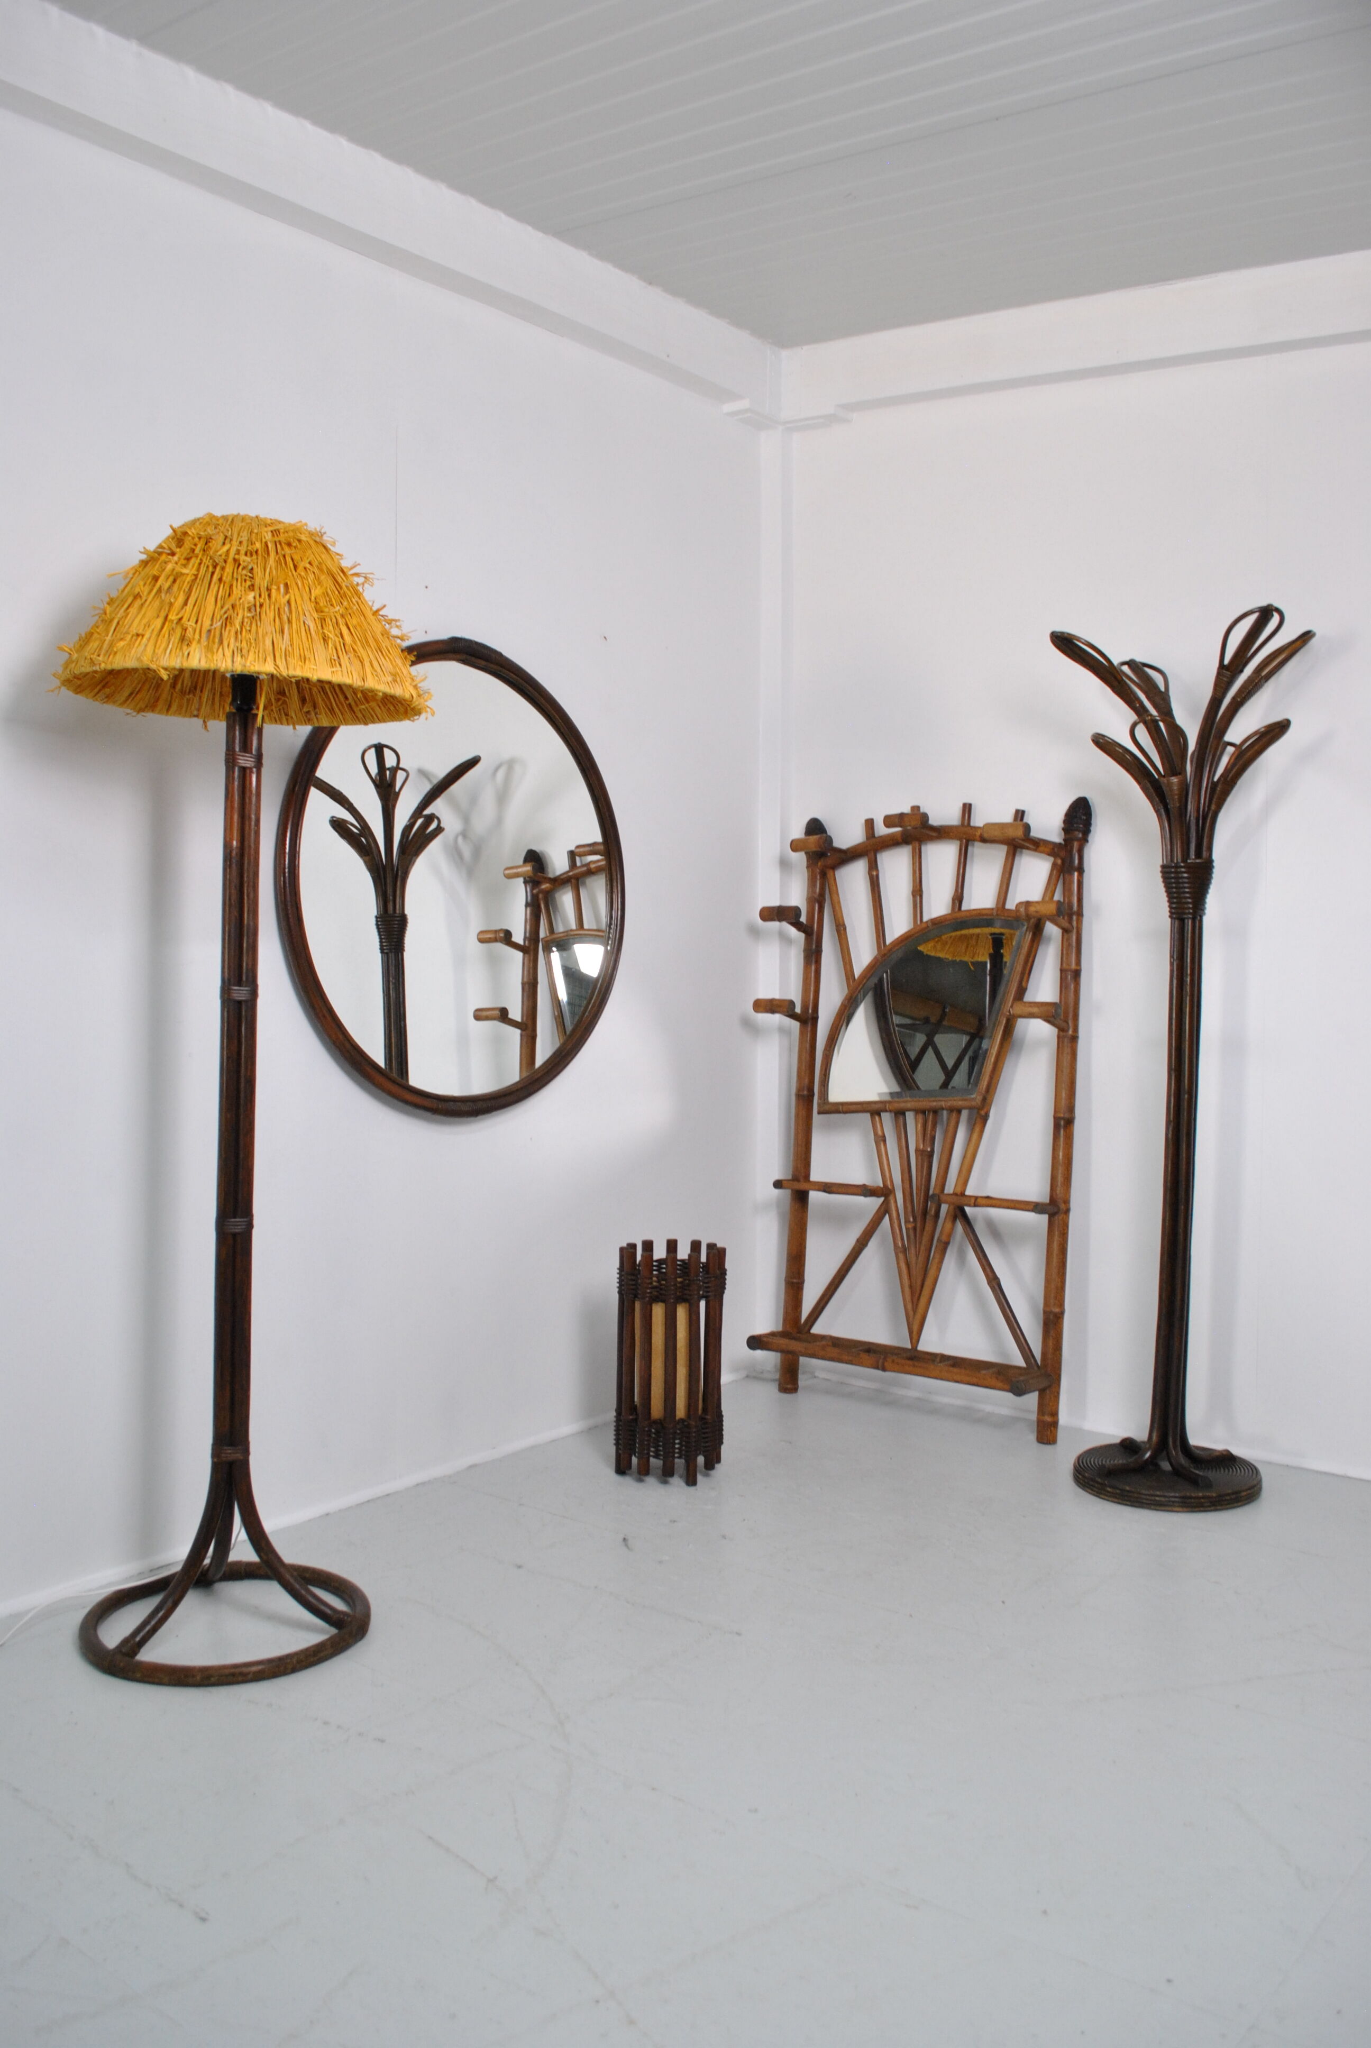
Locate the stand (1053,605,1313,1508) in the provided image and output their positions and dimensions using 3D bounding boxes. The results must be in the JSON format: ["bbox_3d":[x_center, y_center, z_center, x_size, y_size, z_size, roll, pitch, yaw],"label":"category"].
[{"bbox_3d":[1.008,0.072,3.175,0.550,1.750,0.550,2,3,18],"label":"stand"}]

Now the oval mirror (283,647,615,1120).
[{"bbox_3d":[-0.454,-0.299,3.143,0.050,0.950,0.945,3,2,39],"label":"oval mirror"}]

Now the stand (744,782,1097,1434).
[{"bbox_3d":[0.549,0.199,3.656,0.810,1.475,0.175,2,-1,35],"label":"stand"}]

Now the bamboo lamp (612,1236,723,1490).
[{"bbox_3d":[-0.033,0.710,3.249,0.230,0.465,0.230,1,2,0],"label":"bamboo lamp"}]

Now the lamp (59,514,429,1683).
[{"bbox_3d":[-0.699,0.099,2.435,0.560,1.715,0.560,0,2,-16],"label":"lamp"}]

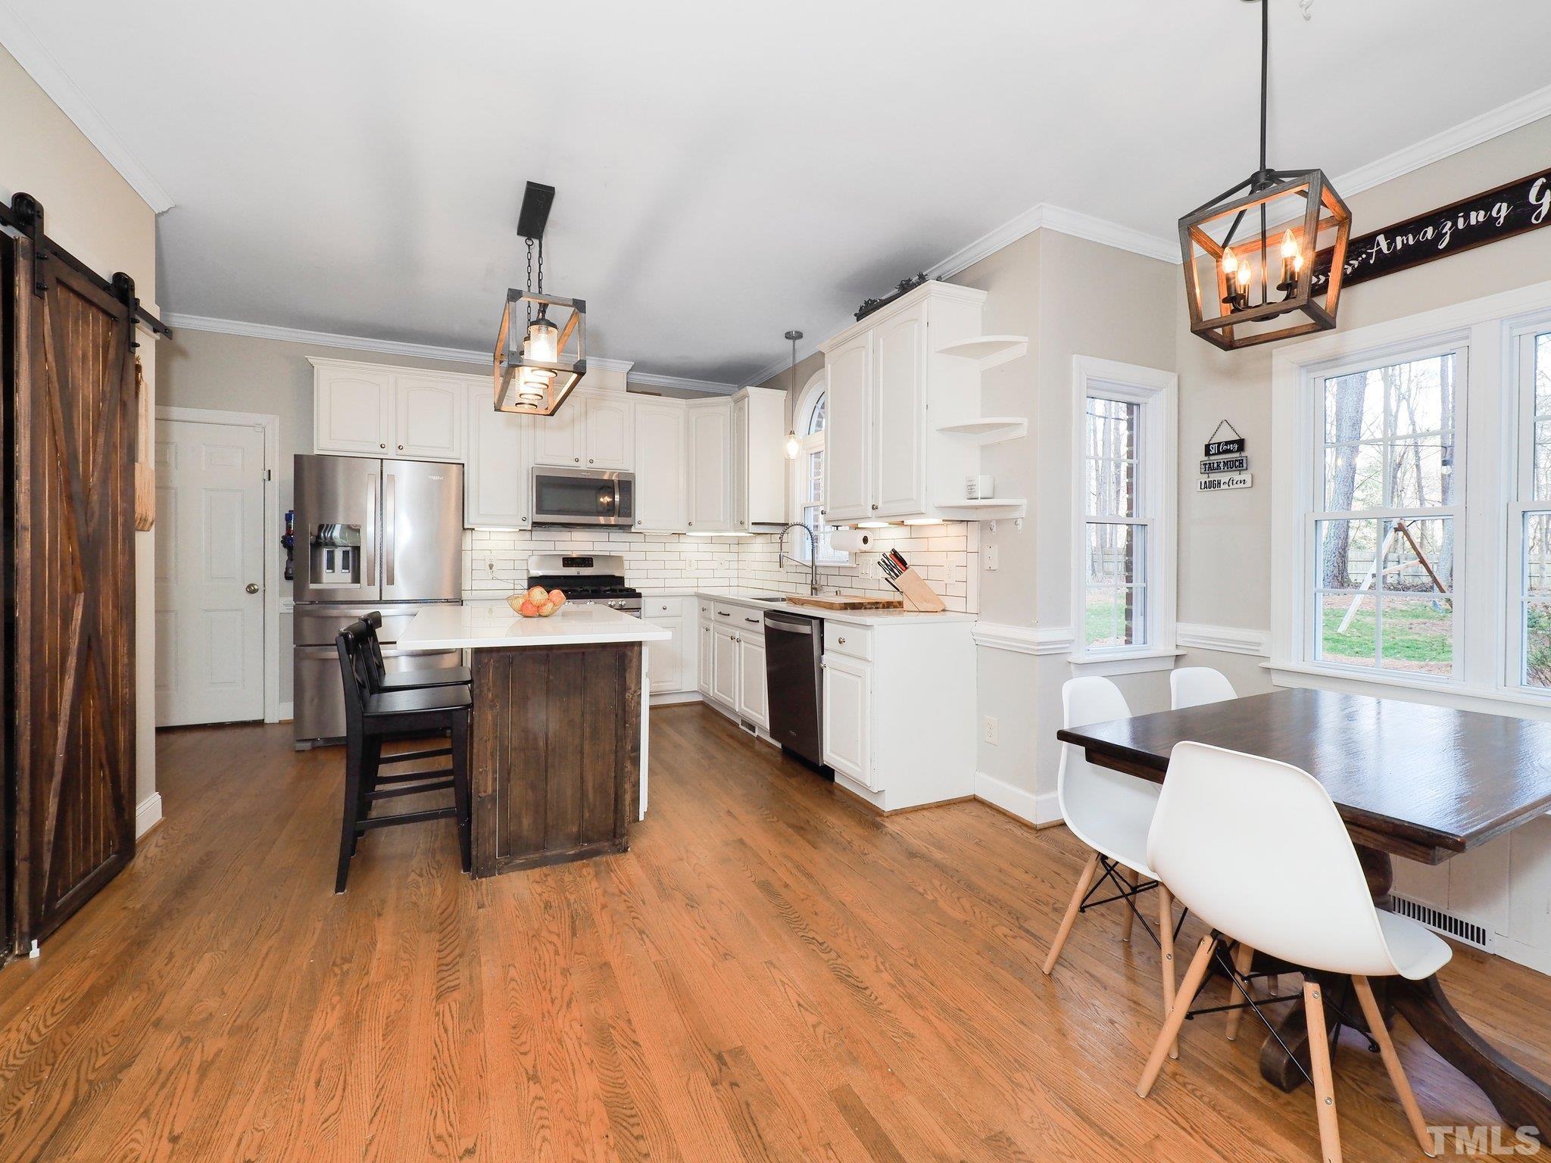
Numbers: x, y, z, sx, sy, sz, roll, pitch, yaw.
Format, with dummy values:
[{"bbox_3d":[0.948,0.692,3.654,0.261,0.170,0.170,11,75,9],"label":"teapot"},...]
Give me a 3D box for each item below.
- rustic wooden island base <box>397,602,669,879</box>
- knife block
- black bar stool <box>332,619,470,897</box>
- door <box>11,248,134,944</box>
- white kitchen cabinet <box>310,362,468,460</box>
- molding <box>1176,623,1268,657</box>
[{"bbox_3d":[-1.174,0.612,2.987,0.949,0.892,1.441,0,2,-27],"label":"rustic wooden island base"},{"bbox_3d":[0.713,0.038,3.034,0.250,0.220,0.100,1,2,17],"label":"knife block"},{"bbox_3d":[-1.406,0.625,2.418,0.430,0.920,0.390,-1,2,-26],"label":"black bar stool"},{"bbox_3d":[-2.294,0.018,2.063,0.050,2.075,0.651,0,2,-27],"label":"door"},{"bbox_3d":[-2.702,-1.163,4.449,0.910,0.620,0.340,-1,2,-26],"label":"white kitchen cabinet"},{"bbox_3d":[2.104,0.268,2.975,0.040,0.115,0.410,-1,2,-26],"label":"molding"}]

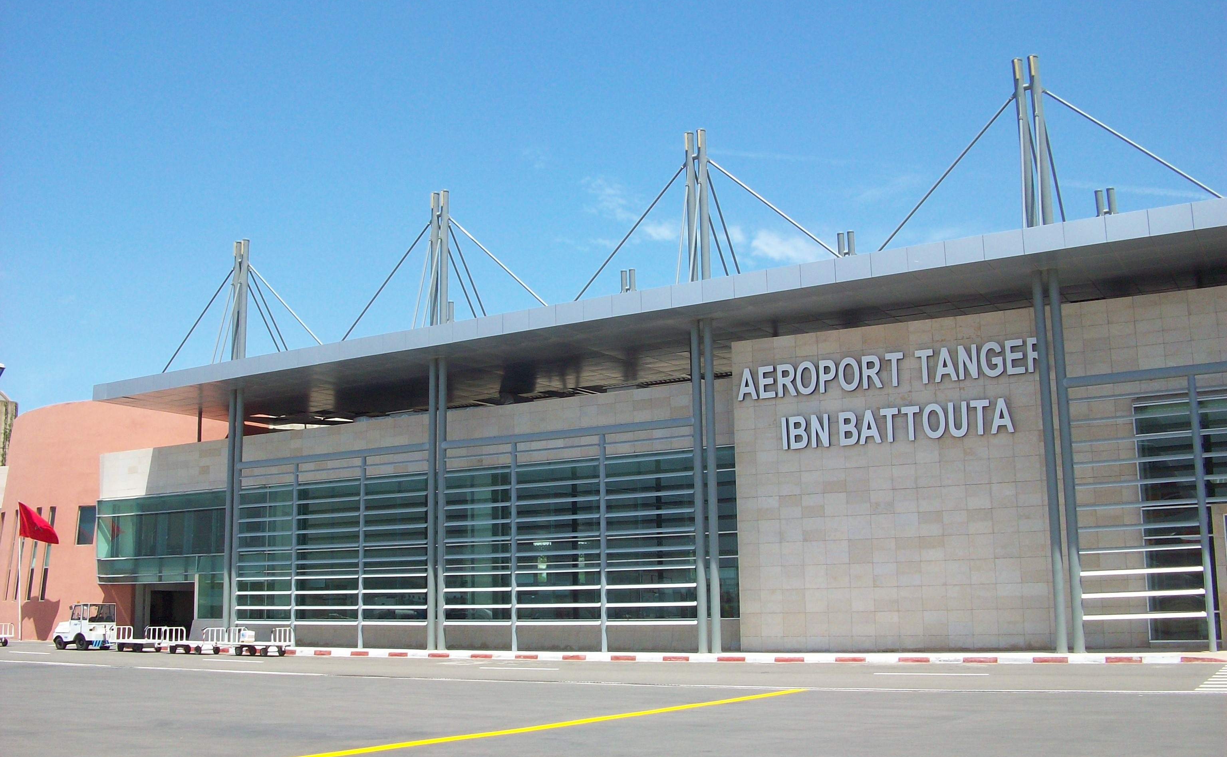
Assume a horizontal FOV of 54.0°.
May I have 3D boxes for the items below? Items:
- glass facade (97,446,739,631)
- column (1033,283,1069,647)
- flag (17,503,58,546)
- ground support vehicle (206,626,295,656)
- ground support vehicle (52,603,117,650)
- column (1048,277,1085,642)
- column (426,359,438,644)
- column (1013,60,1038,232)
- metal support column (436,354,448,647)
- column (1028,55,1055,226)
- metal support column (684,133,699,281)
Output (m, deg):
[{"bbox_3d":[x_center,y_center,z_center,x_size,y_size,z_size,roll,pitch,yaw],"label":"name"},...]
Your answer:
[{"bbox_3d":[-10.773,7.379,51.436,35.050,6.310,0.400,-7,-12,30],"label":"glass facade"},{"bbox_3d":[12.774,2.330,35.137,0.310,11.310,0.310,-7,-12,30],"label":"column"},{"bbox_3d":[-27.646,6.984,57.958,2.200,2.050,0.600,0,-10,-6],"label":"flag"},{"bbox_3d":[-13.767,9.946,45.551,3.600,1.100,1.300,-7,-12,30],"label":"ground support vehicle"},{"bbox_3d":[-21.820,10.251,49.736,2.571,1.980,1.380,-7,-12,29],"label":"ground support vehicle"},{"bbox_3d":[13.090,2.216,34.874,0.310,11.386,0.310,-7,-12,31],"label":"column"},{"bbox_3d":[-7.088,4.812,47.089,0.310,11.386,0.310,-1,-10,0],"label":"column"},{"bbox_3d":[12.591,-7.211,36.895,0.310,5.653,0.310,-7,-12,31],"label":"column"},{"bbox_3d":[-6.622,4.802,46.523,0.310,11.310,0.310,-7,-12,30],"label":"metal support column"},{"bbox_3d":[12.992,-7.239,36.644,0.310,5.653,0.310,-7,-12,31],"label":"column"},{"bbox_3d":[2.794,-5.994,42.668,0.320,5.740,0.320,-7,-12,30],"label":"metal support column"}]

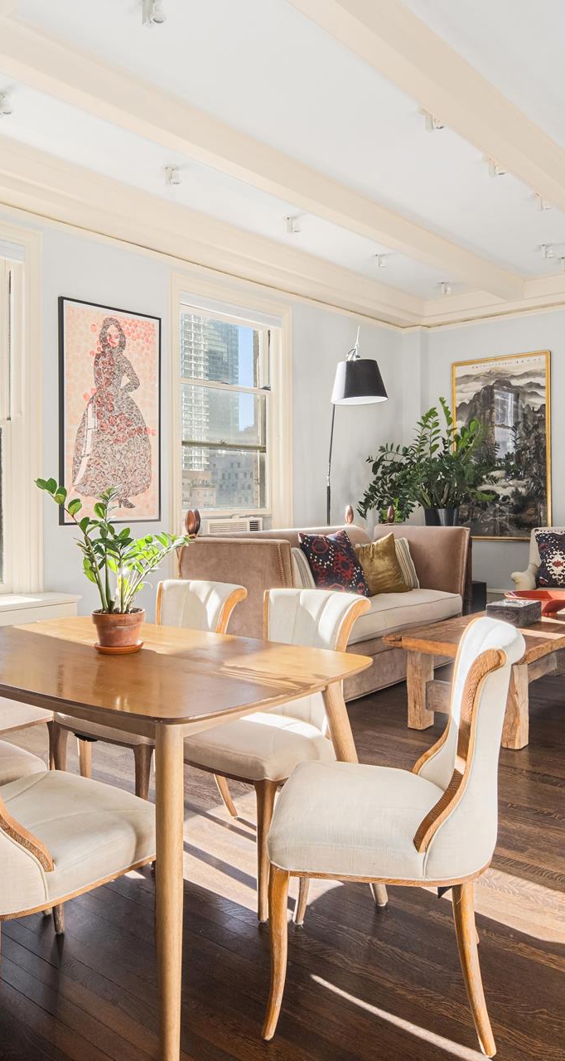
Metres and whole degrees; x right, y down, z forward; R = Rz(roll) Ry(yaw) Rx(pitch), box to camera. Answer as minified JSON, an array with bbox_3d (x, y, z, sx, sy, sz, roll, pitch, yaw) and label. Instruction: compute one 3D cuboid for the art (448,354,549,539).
[{"bbox_3d":[2.206,-0.830,7.613,1.048,1.825,0.040,1,3,39],"label":"art"}]

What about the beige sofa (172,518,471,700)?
[{"bbox_3d":[0.393,0.510,5.182,0.900,1.000,2.200,1,3,40],"label":"beige sofa"}]

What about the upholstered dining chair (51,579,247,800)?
[{"bbox_3d":[-0.474,0.664,2.846,0.490,0.885,0.590,1,3,38],"label":"upholstered dining chair"}]

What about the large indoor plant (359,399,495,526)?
[{"bbox_3d":[1.221,-0.390,6.285,1.100,1.420,0.950,-1,2,0],"label":"large indoor plant"}]

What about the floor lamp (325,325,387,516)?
[{"bbox_3d":[0.514,-0.296,5.939,0.630,2.550,0.440,-1,2,0],"label":"floor lamp"}]

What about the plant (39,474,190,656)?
[{"bbox_3d":[-0.542,0.104,2.406,0.460,0.549,0.380,-1,2,0],"label":"plant"}]

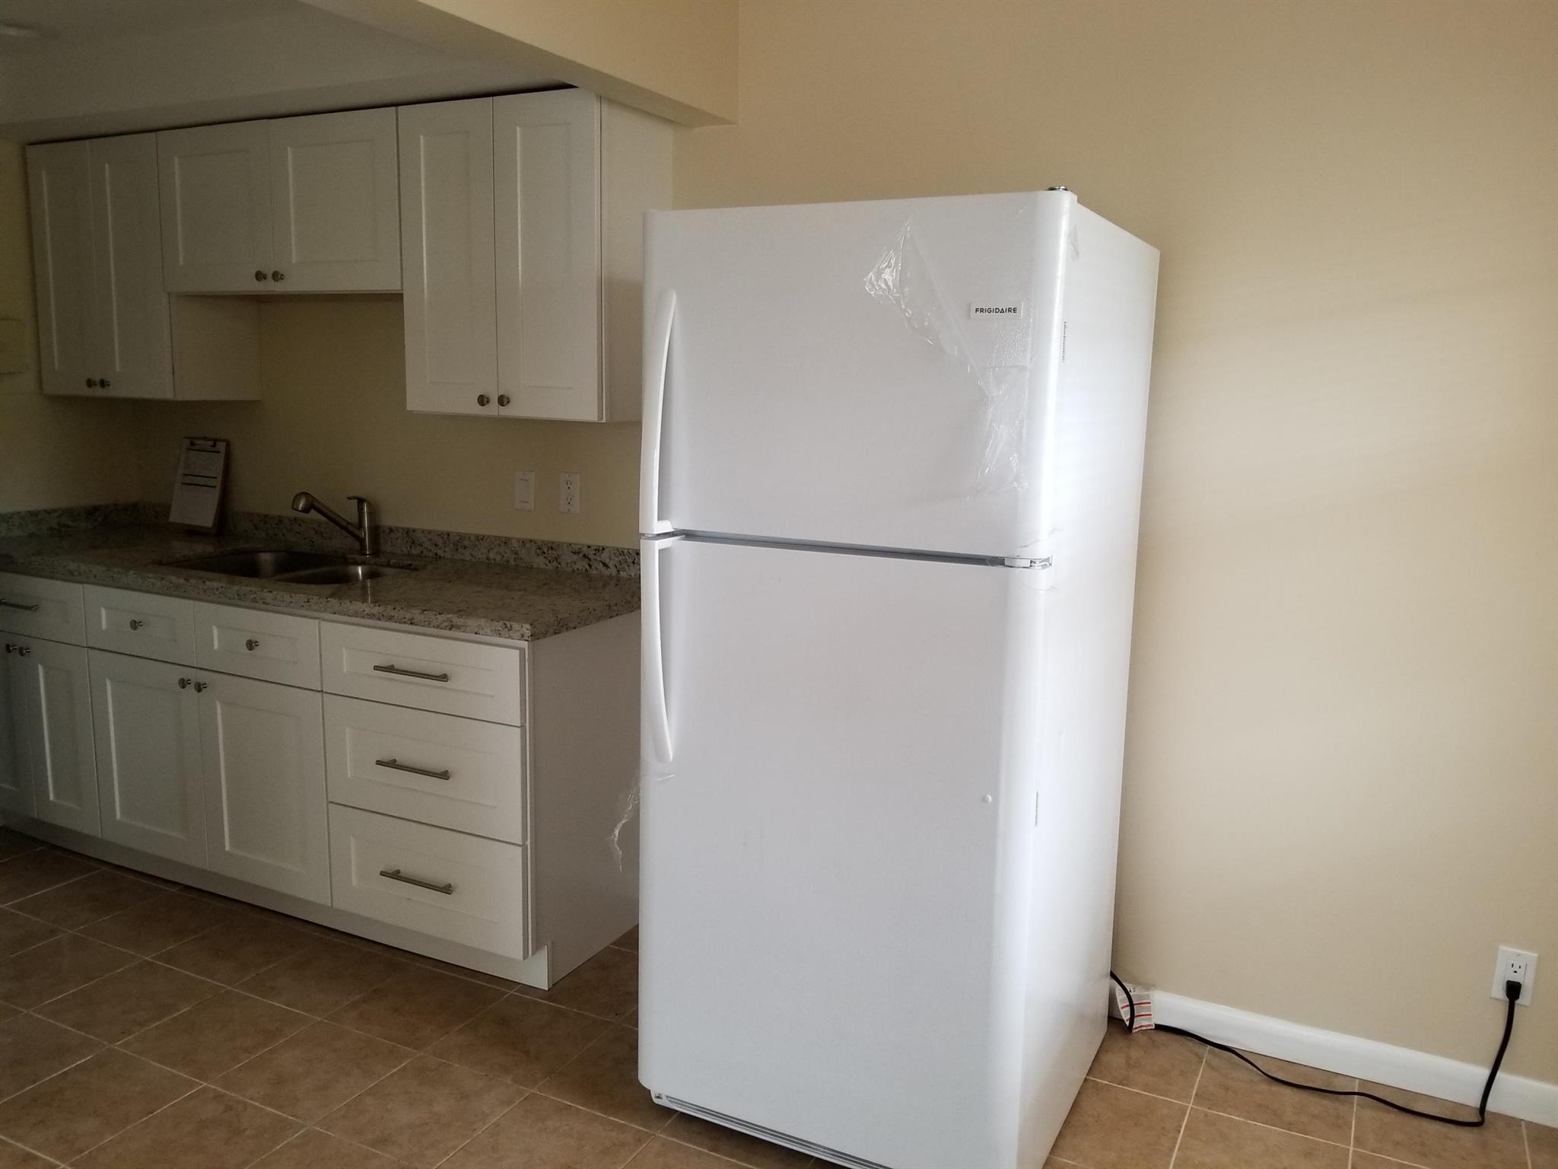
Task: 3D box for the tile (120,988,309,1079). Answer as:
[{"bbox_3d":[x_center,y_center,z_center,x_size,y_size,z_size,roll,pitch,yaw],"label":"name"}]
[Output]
[{"bbox_3d":[-1.249,1.004,2.614,0.298,0.010,0.298,5,10,26],"label":"tile"}]

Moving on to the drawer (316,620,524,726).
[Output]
[{"bbox_3d":[-0.747,0.174,2.998,0.611,0.178,0.500,6,10,26],"label":"drawer"}]

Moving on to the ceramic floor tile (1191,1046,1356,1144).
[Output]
[{"bbox_3d":[1.053,1.086,2.493,0.300,0.010,0.277,6,10,26],"label":"ceramic floor tile"}]

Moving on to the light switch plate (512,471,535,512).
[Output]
[{"bbox_3d":[-0.729,-0.265,3.346,0.072,0.116,0.007,6,10,26],"label":"light switch plate"}]

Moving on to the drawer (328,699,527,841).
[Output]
[{"bbox_3d":[-0.753,0.404,3.035,0.611,0.285,0.500,6,10,26],"label":"drawer"}]

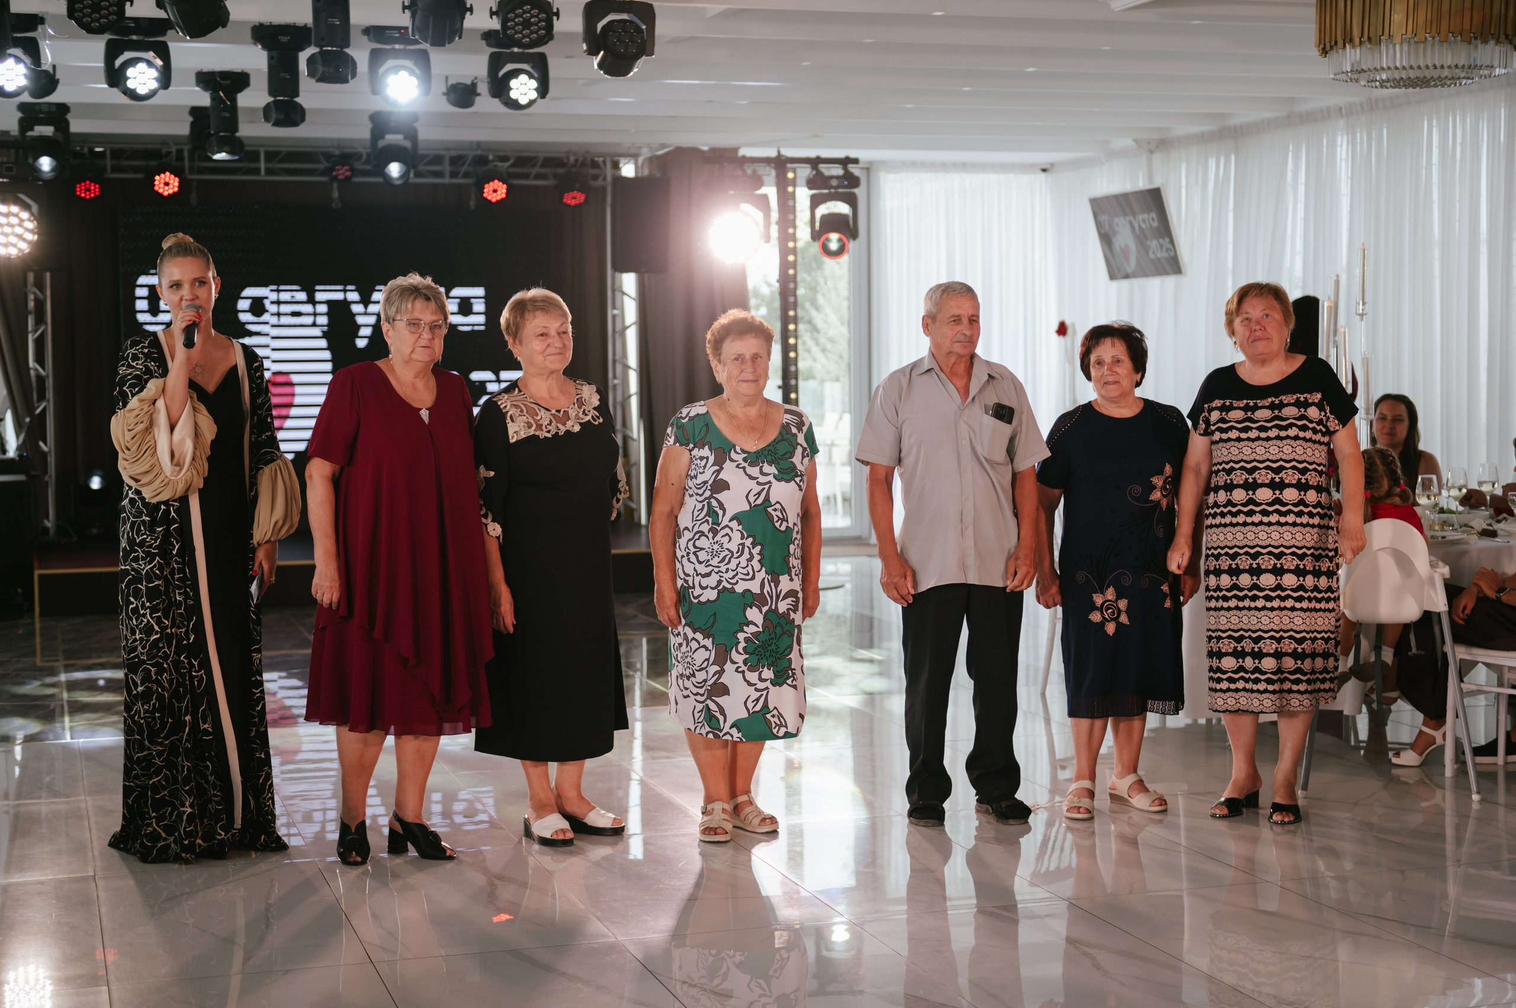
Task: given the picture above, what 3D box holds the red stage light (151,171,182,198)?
[{"bbox_3d":[-3.885,-2.107,15.200,0.200,0.200,0.150,-2,4,-14],"label":"red stage light"}]

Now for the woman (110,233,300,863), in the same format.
[{"bbox_3d":[-1.599,0.122,6.671,0.530,1.788,0.430,-3,4,-26],"label":"woman"}]

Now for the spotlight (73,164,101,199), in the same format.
[{"bbox_3d":[-4.370,-2.102,15.050,0.200,0.235,0.170,-2,4,-17],"label":"spotlight"}]

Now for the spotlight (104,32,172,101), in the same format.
[{"bbox_3d":[-2.588,-1.824,9.662,0.270,0.280,0.220,-2,4,-17],"label":"spotlight"}]

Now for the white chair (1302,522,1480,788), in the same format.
[{"bbox_3d":[2.087,0.477,7.660,0.570,0.900,0.610,0,4,14],"label":"white chair"}]

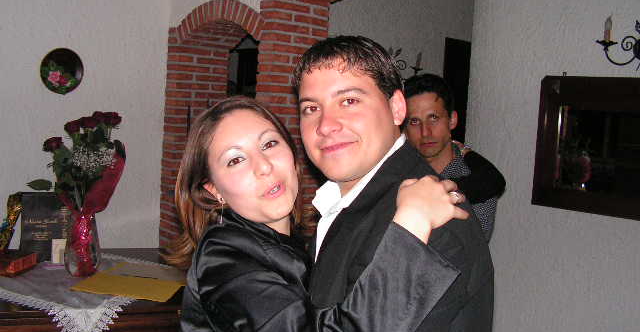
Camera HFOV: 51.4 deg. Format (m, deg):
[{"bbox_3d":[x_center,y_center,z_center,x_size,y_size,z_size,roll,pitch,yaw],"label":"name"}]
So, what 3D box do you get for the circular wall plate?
[{"bbox_3d":[-1.344,-0.491,3.470,0.235,0.240,0.027,-1,6,-43],"label":"circular wall plate"}]

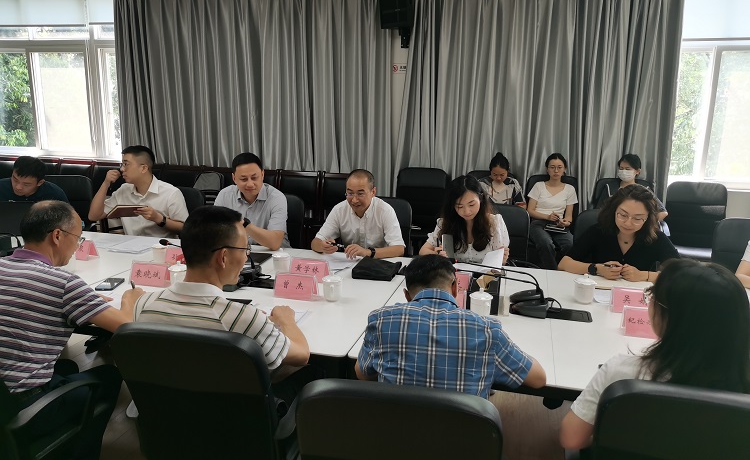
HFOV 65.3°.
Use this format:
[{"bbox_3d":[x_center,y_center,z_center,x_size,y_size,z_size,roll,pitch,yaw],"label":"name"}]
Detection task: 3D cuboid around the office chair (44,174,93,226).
[{"bbox_3d":[-2.476,0.125,4.398,0.600,1.000,0.620,4,13,14],"label":"office chair"}]

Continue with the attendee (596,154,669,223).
[{"bbox_3d":[2.044,0.037,4.643,0.500,1.220,0.800,5,13,19],"label":"attendee"}]

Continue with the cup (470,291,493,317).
[{"bbox_3d":[0.422,0.290,2.298,0.100,0.125,0.100,4,12,15],"label":"cup"}]

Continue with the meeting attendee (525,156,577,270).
[{"bbox_3d":[1.458,-0.007,4.792,0.470,1.220,0.800,4,13,14],"label":"meeting attendee"}]

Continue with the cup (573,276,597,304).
[{"bbox_3d":[0.911,0.252,2.506,0.100,0.125,0.100,4,12,15],"label":"cup"}]

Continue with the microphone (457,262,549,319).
[{"bbox_3d":[0.496,0.242,2.396,0.420,0.180,0.130,5,13,22],"label":"microphone"}]

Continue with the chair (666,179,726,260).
[{"bbox_3d":[2.556,0.161,4.604,0.560,1.020,0.600,5,12,16],"label":"chair"}]

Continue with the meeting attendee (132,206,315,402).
[{"bbox_3d":[-0.486,0.523,1.891,0.540,1.230,0.780,6,12,22],"label":"meeting attendee"}]

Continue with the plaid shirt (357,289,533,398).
[{"bbox_3d":[0.171,0.443,1.558,0.490,0.540,0.450,3,11,9],"label":"plaid shirt"}]

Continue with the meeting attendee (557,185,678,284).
[{"bbox_3d":[1.210,0.370,2.936,0.580,1.200,0.740,5,12,17],"label":"meeting attendee"}]

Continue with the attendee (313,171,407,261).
[{"bbox_3d":[-0.021,0.252,3.430,0.550,1.220,0.740,5,13,18],"label":"attendee"}]

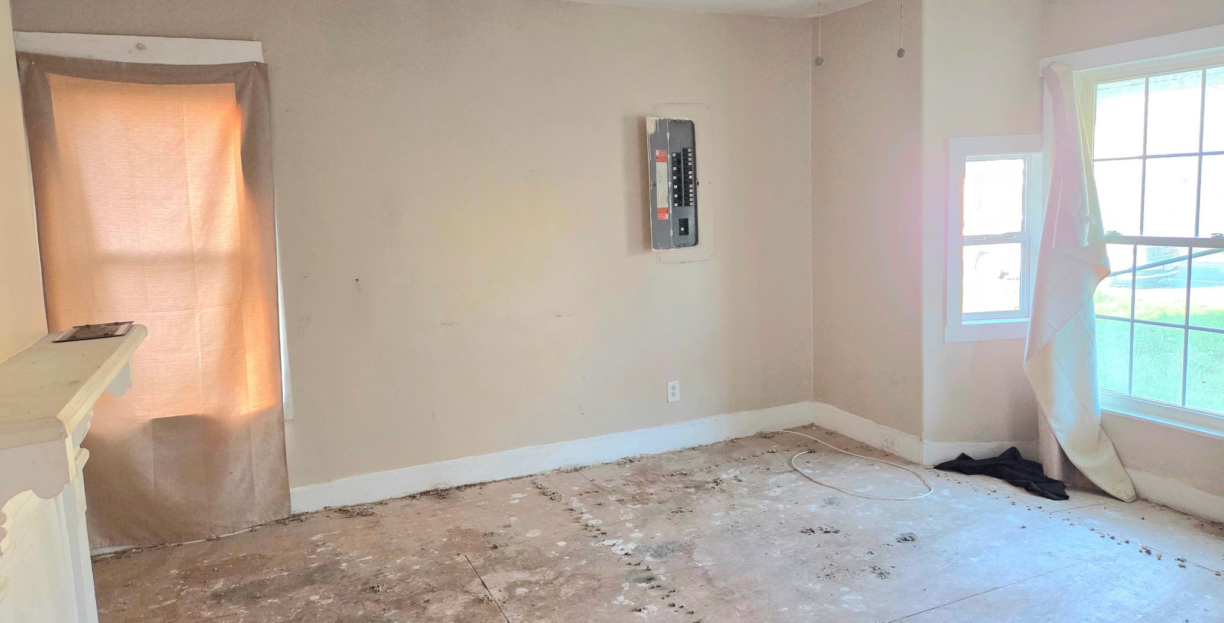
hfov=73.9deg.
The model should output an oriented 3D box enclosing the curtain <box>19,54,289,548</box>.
[{"bbox_3d":[-1.947,-0.040,3.610,0.960,2.120,0.070,-5,8,-23],"label":"curtain"}]

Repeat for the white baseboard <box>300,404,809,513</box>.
[{"bbox_3d":[-0.149,0.773,4.532,3.084,0.140,0.025,-5,8,-23],"label":"white baseboard"}]

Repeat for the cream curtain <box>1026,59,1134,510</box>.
[{"bbox_3d":[2.133,-0.159,3.708,0.170,1.970,0.510,-5,8,-23],"label":"cream curtain"}]

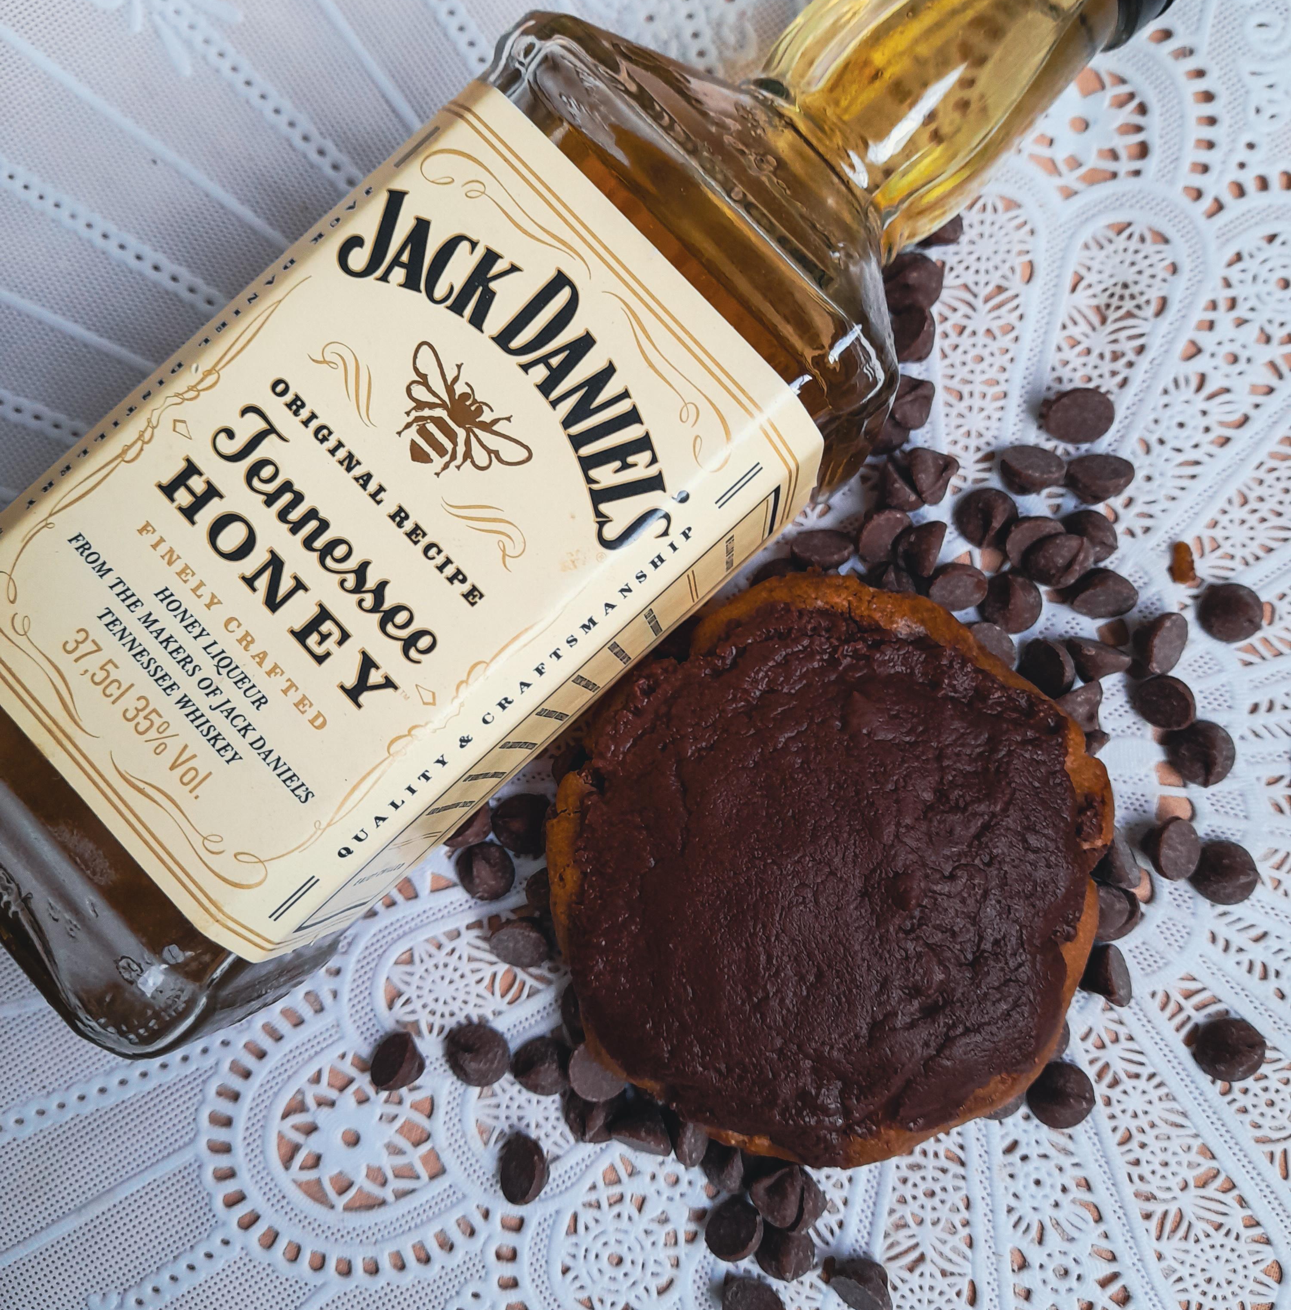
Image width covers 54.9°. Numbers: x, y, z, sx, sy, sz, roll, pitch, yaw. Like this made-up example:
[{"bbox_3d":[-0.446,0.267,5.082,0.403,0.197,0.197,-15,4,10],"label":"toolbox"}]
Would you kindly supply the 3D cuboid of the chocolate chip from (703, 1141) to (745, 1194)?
[{"bbox_3d":[0.013,0.083,0.201,0.010,0.010,0.007,-21,41,7],"label":"chocolate chip"}]

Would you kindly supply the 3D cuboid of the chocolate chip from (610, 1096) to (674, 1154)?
[{"bbox_3d":[0.001,0.074,0.199,0.010,0.010,0.007,16,53,12],"label":"chocolate chip"}]

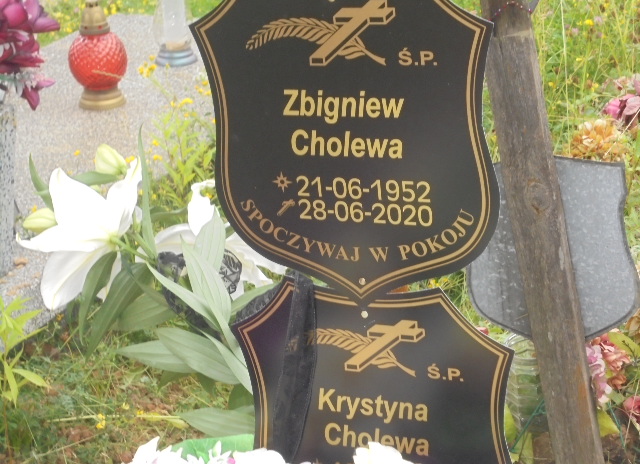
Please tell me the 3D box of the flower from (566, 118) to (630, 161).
[{"bbox_3d":[0.608,-0.193,3.350,0.138,0.105,0.130,-2,23,0],"label":"flower"}]

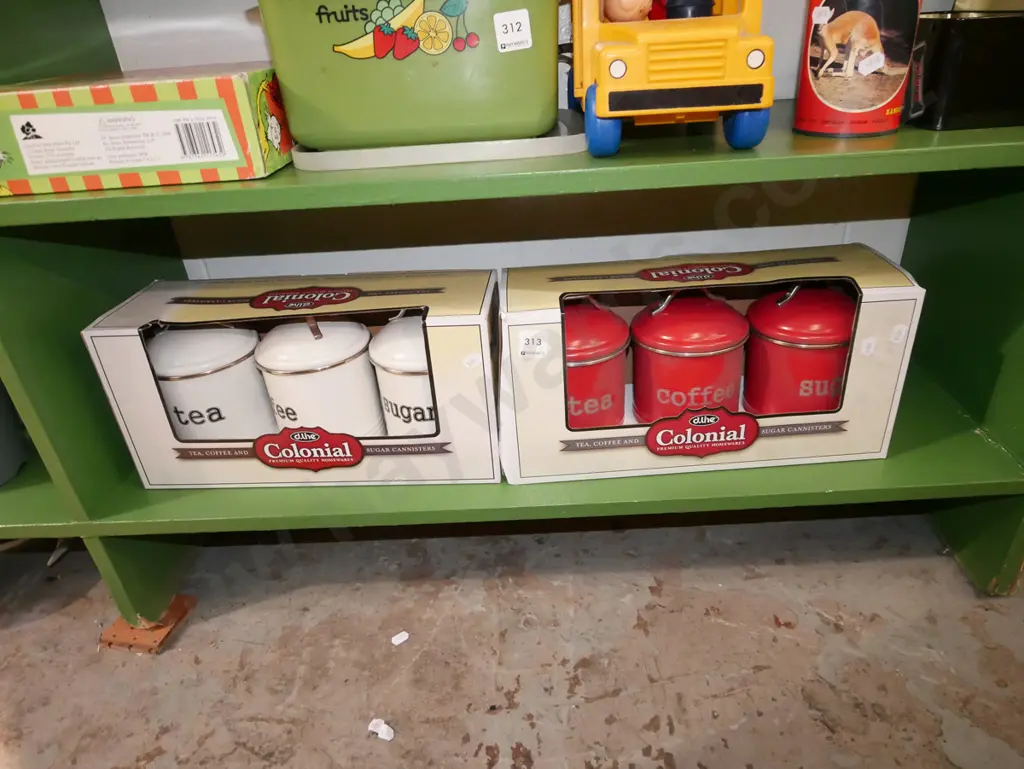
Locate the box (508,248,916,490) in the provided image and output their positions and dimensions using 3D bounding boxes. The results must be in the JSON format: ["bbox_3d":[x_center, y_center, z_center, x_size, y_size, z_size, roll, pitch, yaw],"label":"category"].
[{"bbox_3d":[0.174,-0.022,0.642,0.360,0.173,0.123,-4,29,0],"label":"box"}]

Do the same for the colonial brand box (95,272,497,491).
[{"bbox_3d":[-0.191,-0.005,0.656,0.359,0.173,0.124,-1,29,4],"label":"colonial brand box"}]

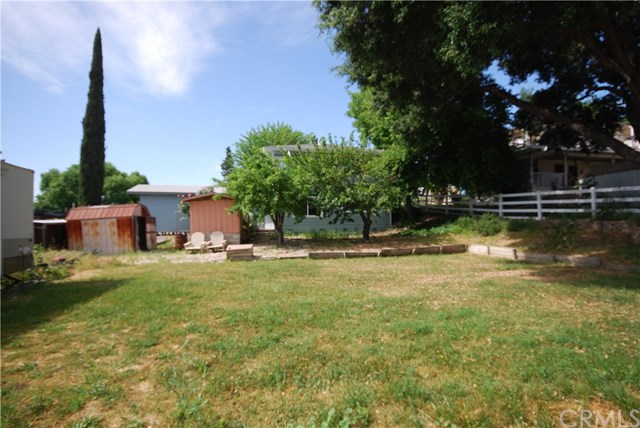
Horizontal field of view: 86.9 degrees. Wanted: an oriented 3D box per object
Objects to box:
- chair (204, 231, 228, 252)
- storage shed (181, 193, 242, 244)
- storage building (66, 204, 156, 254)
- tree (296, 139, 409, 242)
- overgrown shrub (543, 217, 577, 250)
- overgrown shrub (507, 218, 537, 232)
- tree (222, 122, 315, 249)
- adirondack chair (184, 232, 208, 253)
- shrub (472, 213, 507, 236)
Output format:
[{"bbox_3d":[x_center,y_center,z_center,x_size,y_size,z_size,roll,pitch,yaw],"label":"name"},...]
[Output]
[{"bbox_3d":[-4.720,1.260,15.450,0.800,0.930,0.900,0,-1,-10],"label":"chair"},{"bbox_3d":[-5.450,0.420,18.500,2.900,2.750,2.600,0,-1,0],"label":"storage shed"},{"bbox_3d":[-9.850,0.660,16.200,3.200,2.170,1.800,0,-1,0],"label":"storage building"},{"bbox_3d":[1.660,-1.300,18.100,5.700,5.400,5.200,0,-1,0],"label":"tree"},{"bbox_3d":[8.950,0.720,12.700,1.250,1.250,1.150,-1,-1,30],"label":"overgrown shrub"},{"bbox_3d":[9.050,0.550,15.300,1.400,0.700,1.200,-1,-1,30],"label":"overgrown shrub"},{"bbox_3d":[-2.650,-1.400,17.400,4.500,6.000,4.300,0,-1,0],"label":"tree"},{"bbox_3d":[-5.650,1.300,15.400,0.800,0.930,0.900,0,-1,-2],"label":"adirondack chair"},{"bbox_3d":[8.050,0.500,16.100,1.600,1.150,1.400,-1,-1,30],"label":"shrub"}]

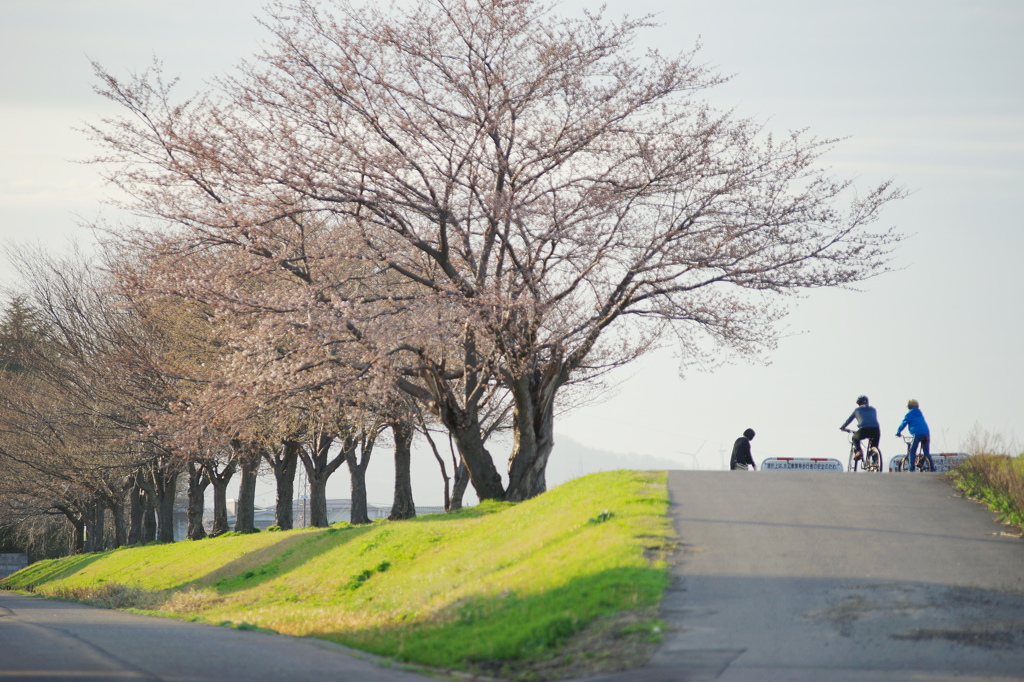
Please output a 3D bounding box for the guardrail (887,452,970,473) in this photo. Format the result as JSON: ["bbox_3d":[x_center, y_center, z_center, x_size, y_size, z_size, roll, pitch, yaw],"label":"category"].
[{"bbox_3d":[9.992,3.085,136.000,1.970,0.800,0.090,0,-2,6],"label":"guardrail"}]

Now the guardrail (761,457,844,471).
[{"bbox_3d":[6.955,3.169,136.000,1.970,0.800,0.090,0,-2,2],"label":"guardrail"}]

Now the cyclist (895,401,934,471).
[{"bbox_3d":[7.708,1.898,108.500,0.560,1.580,0.680,1,-2,-19],"label":"cyclist"}]

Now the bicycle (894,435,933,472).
[{"bbox_3d":[7.727,2.242,108.500,0.620,0.930,1.470,1,-2,-20],"label":"bicycle"}]

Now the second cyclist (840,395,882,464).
[{"bbox_3d":[6.607,1.786,107.500,0.580,1.520,0.780,1,-2,-19],"label":"second cyclist"}]

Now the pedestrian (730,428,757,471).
[{"bbox_3d":[4.889,2.627,120.000,0.480,1.550,0.480,1,-2,-29],"label":"pedestrian"}]

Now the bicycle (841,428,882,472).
[{"bbox_3d":[6.654,2.164,107.500,0.620,1.030,1.720,1,-2,-19],"label":"bicycle"}]

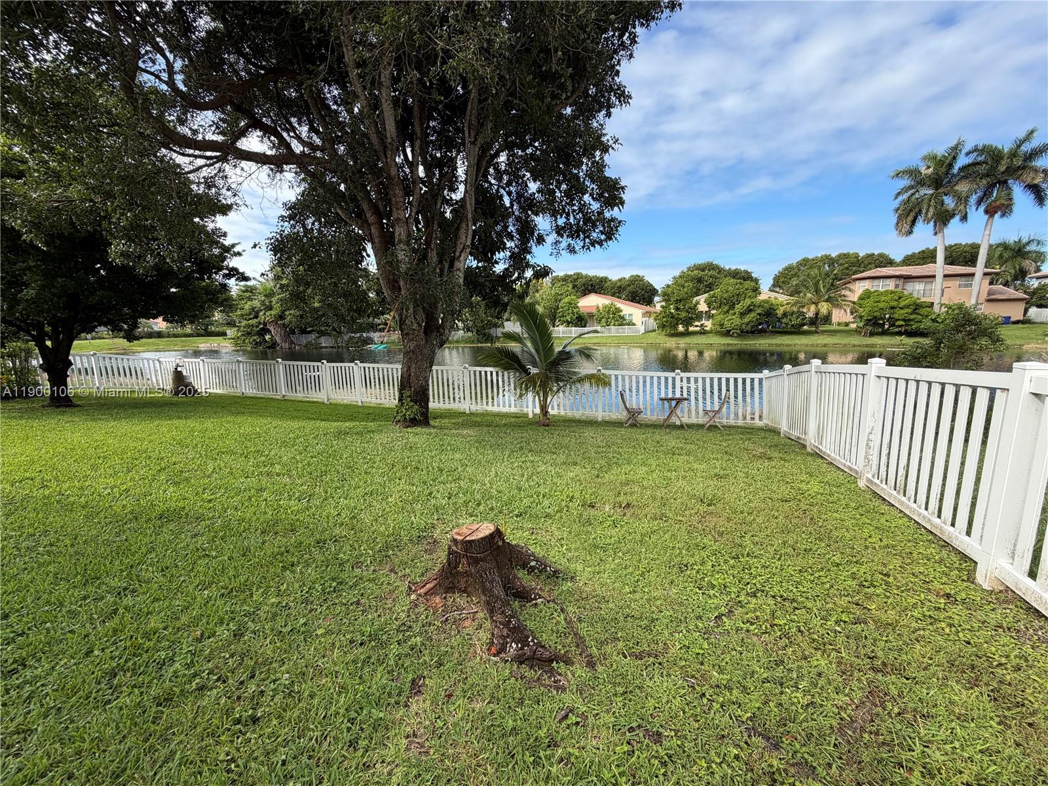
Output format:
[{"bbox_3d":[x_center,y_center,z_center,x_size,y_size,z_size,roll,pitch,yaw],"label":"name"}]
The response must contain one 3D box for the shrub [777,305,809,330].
[{"bbox_3d":[29.064,-8.075,45.800,2.900,2.500,2.800,4,11,30],"label":"shrub"}]

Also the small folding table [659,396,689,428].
[{"bbox_3d":[3.365,0.433,9.545,0.590,0.690,0.600,2,10,19],"label":"small folding table"}]

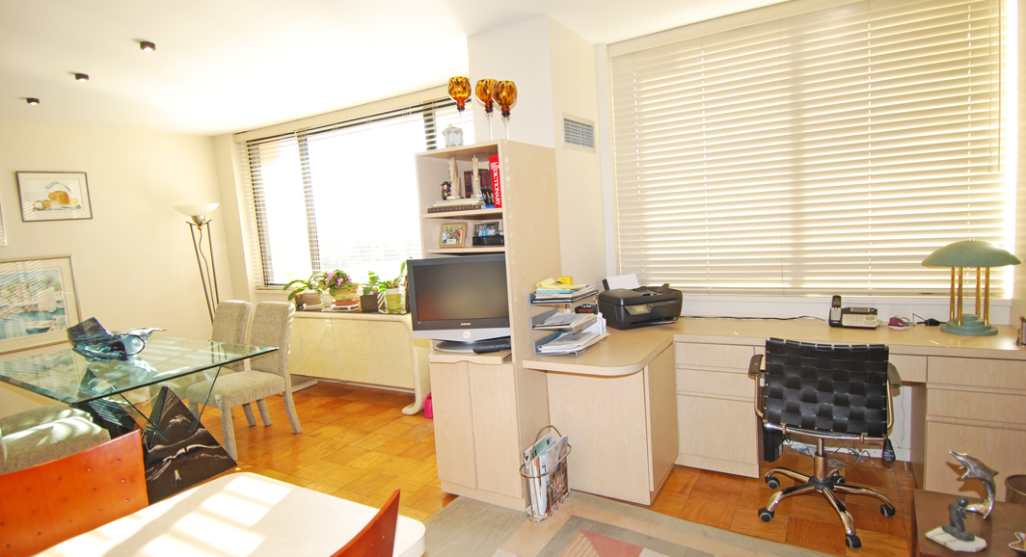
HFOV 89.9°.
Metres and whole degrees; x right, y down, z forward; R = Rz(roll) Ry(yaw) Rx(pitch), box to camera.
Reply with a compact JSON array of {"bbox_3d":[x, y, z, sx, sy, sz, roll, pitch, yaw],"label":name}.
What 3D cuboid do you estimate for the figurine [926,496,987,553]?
[{"bbox_3d":[1.252,0.688,1.446,0.108,0.125,0.105,-6,7,-17],"label":"figurine"}]

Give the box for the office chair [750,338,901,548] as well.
[{"bbox_3d":[1.428,0.652,2.368,0.585,0.876,0.610,0,8,32],"label":"office chair"}]

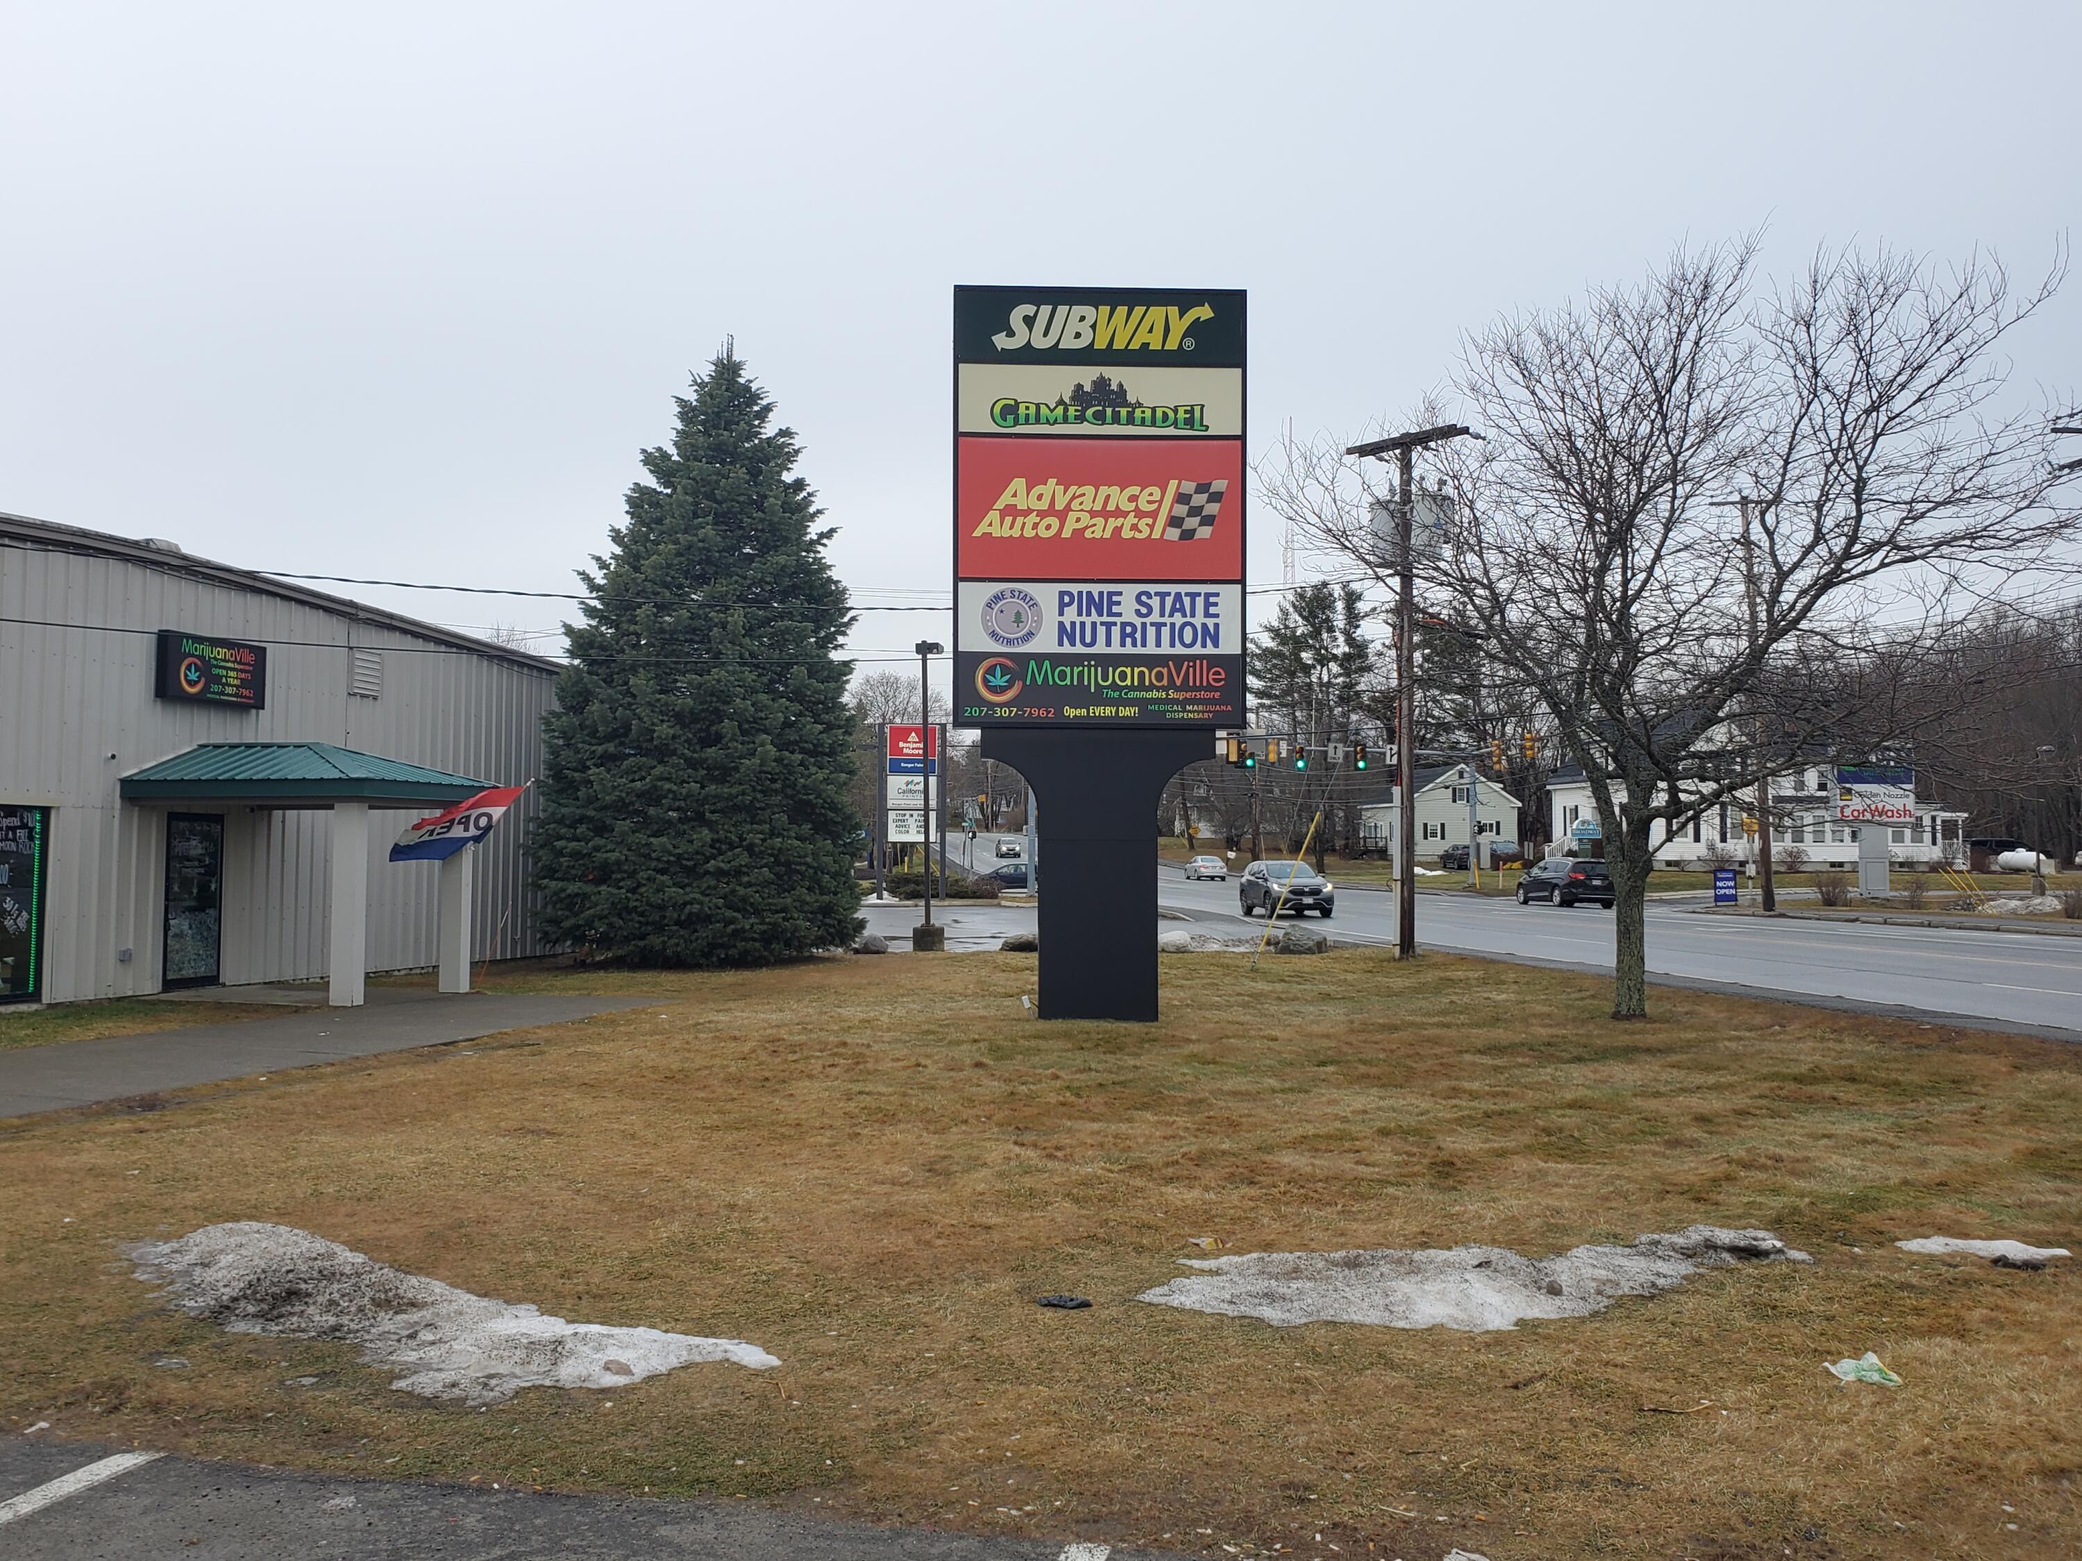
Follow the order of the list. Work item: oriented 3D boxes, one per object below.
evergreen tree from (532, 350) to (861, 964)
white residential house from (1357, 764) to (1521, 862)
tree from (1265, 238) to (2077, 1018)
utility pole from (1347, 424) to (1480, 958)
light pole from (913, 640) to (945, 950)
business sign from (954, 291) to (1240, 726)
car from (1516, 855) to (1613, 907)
[{"bbox_3d":[-5.896,-2.195,26.960,5.600,10.400,5.500,0,-3,0],"label":"evergreen tree"},{"bbox_3d":[27.803,2.327,110.037,8.400,6.700,10.500,0,-3,-3],"label":"white residential house"},{"bbox_3d":[6.740,-1.656,16.715,8.400,8.350,7.800,0,-3,0],"label":"tree"},{"bbox_3d":[6.483,-1.576,27.427,2.350,9.328,1.100,-3,-4,45],"label":"utility pole"},{"bbox_3d":[-2.189,0.271,30.531,0.580,6.100,0.580,0,-3,0],"label":"light pole"},{"bbox_3d":[0.609,-2.817,16.428,3.050,4.600,0.500,0,-3,-3],"label":"business sign"},{"bbox_3d":[19.150,3.712,56.882,2.000,1.770,5.100,0,-3,-4],"label":"car"}]

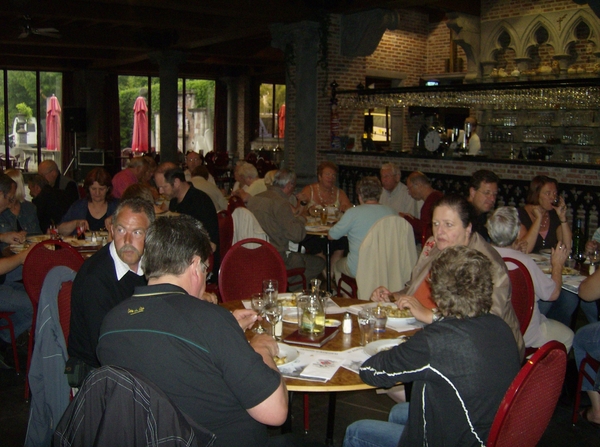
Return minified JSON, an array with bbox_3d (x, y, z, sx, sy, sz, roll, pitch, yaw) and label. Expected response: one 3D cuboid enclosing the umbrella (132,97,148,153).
[{"bbox_3d":[-4.388,-2.249,17.169,0.430,2.462,0.430,2,8,0],"label":"umbrella"}]

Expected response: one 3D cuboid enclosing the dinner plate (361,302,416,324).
[{"bbox_3d":[0.418,0.390,2.690,0.265,0.055,0.265,1,7,0],"label":"dinner plate"}]

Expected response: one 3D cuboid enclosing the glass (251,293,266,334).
[{"bbox_3d":[-0.158,0.361,2.508,0.066,0.150,0.066,1,8,0],"label":"glass"}]

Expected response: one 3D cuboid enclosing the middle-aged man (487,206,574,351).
[{"bbox_3d":[1.311,0.483,3.457,0.720,1.210,0.500,-3,9,-29],"label":"middle-aged man"}]

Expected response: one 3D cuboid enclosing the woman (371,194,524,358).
[{"bbox_3d":[0.680,0.505,2.856,0.700,1.300,0.550,-3,9,-30],"label":"woman"}]

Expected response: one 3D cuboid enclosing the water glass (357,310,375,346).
[{"bbox_3d":[0.255,0.401,2.369,0.068,0.127,0.068,1,8,0],"label":"water glass"}]

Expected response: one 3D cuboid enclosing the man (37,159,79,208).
[{"bbox_3d":[-2.337,0.017,5.782,0.800,1.200,0.550,0,8,-9],"label":"man"}]

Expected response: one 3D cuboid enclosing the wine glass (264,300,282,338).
[{"bbox_3d":[-0.097,0.374,2.402,0.066,0.145,0.066,1,7,0],"label":"wine glass"}]

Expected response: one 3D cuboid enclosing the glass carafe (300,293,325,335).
[{"bbox_3d":[0.054,0.331,2.421,0.088,0.195,0.088,1,7,0],"label":"glass carafe"}]

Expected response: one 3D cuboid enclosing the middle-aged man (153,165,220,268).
[{"bbox_3d":[-0.914,0.197,4.684,0.800,1.219,0.560,3,8,11],"label":"middle-aged man"}]

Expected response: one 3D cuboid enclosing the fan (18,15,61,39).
[{"bbox_3d":[-4.495,-3.314,10.500,1.100,0.400,1.100,2,8,0],"label":"fan"}]

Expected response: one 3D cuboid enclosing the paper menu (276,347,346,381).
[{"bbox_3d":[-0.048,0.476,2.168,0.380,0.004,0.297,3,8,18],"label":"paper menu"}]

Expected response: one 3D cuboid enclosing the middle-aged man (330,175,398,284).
[{"bbox_3d":[0.486,0.230,4.800,0.560,1.194,0.800,-3,9,-30],"label":"middle-aged man"}]

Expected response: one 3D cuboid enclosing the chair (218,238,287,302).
[{"bbox_3d":[-0.211,0.586,3.454,0.440,0.940,0.560,-1,8,-17],"label":"chair"}]

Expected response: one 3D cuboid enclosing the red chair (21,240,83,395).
[{"bbox_3d":[-1.308,0.524,3.742,0.440,0.940,0.560,3,8,12],"label":"red chair"}]

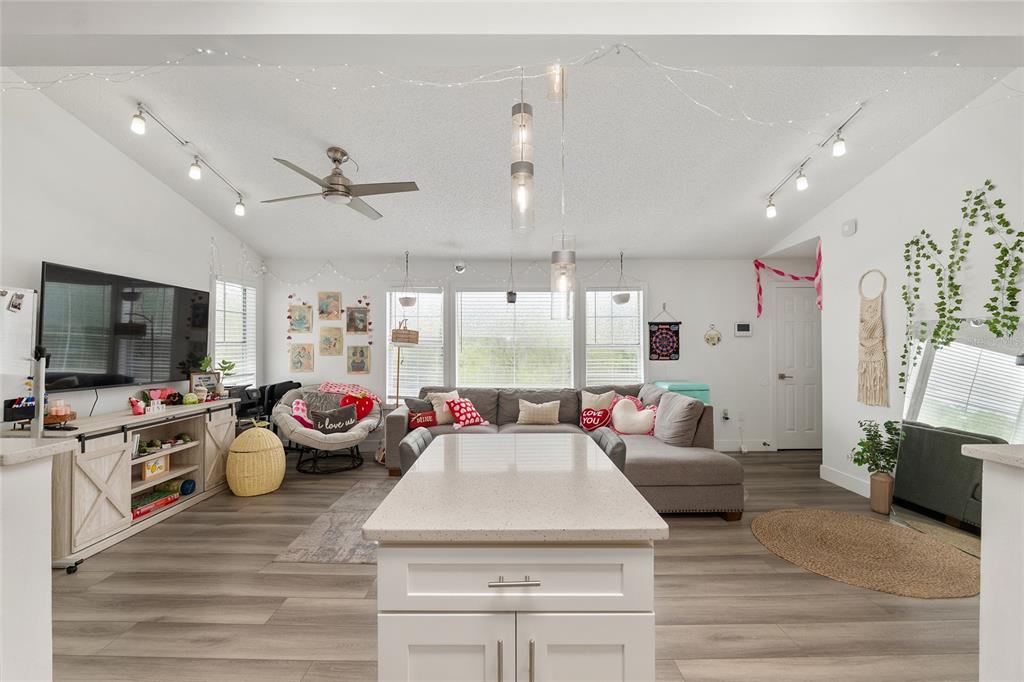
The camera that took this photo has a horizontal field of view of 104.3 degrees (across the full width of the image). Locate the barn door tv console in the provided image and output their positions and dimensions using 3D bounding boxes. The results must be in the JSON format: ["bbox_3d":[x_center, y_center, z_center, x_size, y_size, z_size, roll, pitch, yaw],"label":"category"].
[{"bbox_3d":[-2.755,0.946,3.000,0.480,0.780,1.440,0,-1,0],"label":"barn door tv console"}]

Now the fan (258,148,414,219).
[{"bbox_3d":[-1.380,-1.300,3.150,1.290,0.450,1.290,0,0,9],"label":"fan"}]

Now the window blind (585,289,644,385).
[{"bbox_3d":[1.270,0.050,4.920,0.740,1.400,0.060,0,-1,0],"label":"window blind"}]

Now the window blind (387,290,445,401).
[{"bbox_3d":[-1.195,0.055,4.920,0.720,1.400,0.060,0,-1,0],"label":"window blind"}]

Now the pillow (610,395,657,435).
[{"bbox_3d":[1.225,0.755,4.030,0.470,0.420,0.160,0,-18,7],"label":"pillow"}]

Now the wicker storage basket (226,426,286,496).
[{"bbox_3d":[-2.340,1.080,3.660,0.470,0.600,0.470,0,0,-30],"label":"wicker storage basket"}]

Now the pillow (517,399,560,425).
[{"bbox_3d":[0.300,0.785,4.430,0.480,0.310,0.140,0,-18,0],"label":"pillow"}]

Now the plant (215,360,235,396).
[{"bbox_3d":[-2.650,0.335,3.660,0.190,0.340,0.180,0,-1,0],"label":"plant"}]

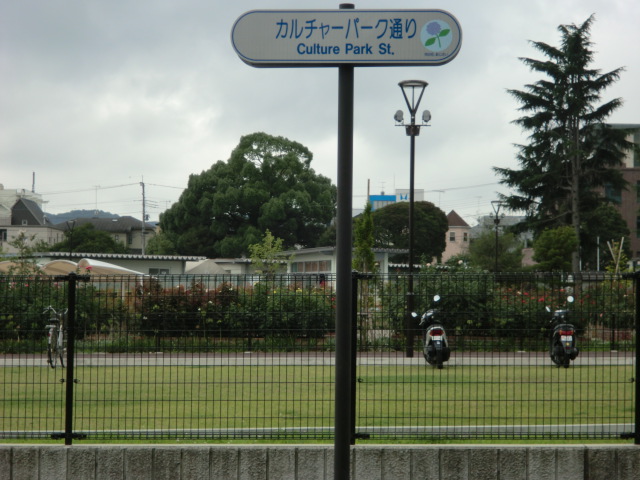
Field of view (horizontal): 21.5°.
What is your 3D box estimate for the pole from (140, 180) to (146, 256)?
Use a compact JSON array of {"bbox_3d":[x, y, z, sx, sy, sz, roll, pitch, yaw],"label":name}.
[{"bbox_3d":[-17.624,-0.050,168.000,0.500,11.700,0.400,1,-2,0],"label":"pole"}]

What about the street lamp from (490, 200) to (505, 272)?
[{"bbox_3d":[8.799,0.893,83.500,0.720,5.650,0.600,1,-2,3],"label":"street lamp"}]

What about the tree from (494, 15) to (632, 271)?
[{"bbox_3d":[12.302,-3.713,85.000,7.000,15.400,7.000,1,-2,0],"label":"tree"}]

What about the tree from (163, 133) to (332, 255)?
[{"bbox_3d":[-6.076,-1.982,145.000,15.300,14.500,14.500,1,-2,0],"label":"tree"}]

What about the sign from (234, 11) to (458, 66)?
[{"bbox_3d":[0.135,-1.024,8.530,1.170,0.272,0.130,1,-2,3],"label":"sign"}]

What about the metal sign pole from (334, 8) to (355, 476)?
[{"bbox_3d":[0.126,0.236,8.550,0.078,2.870,0.078,1,-2,3],"label":"metal sign pole"}]

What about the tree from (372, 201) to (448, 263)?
[{"bbox_3d":[7.447,1.082,140.000,6.500,8.700,6.300,1,-2,0],"label":"tree"}]

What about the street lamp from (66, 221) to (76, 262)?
[{"bbox_3d":[-15.379,1.514,104.000,0.620,5.500,0.600,1,-2,3],"label":"street lamp"}]

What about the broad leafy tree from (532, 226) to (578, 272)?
[{"bbox_3d":[10.498,1.516,75.000,2.100,4.200,2.100,1,-2,0],"label":"broad leafy tree"}]

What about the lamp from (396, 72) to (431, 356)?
[{"bbox_3d":[1.849,-0.434,34.000,0.750,5.580,0.610,1,-2,3],"label":"lamp"}]

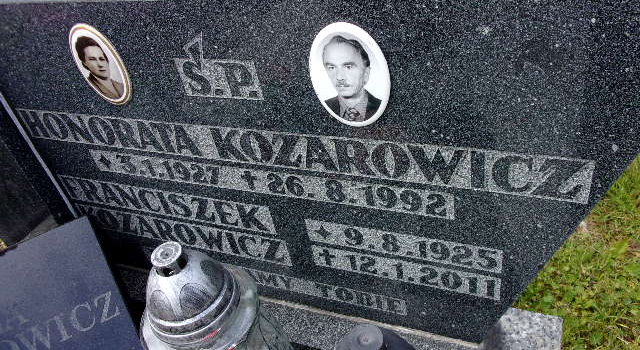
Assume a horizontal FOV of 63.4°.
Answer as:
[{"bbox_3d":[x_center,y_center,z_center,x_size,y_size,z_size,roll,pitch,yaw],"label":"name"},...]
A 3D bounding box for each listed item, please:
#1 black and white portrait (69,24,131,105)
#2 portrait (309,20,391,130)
[{"bbox_3d":[-0.283,-0.136,0.660,0.080,0.115,0.011,7,39,22],"label":"black and white portrait"},{"bbox_3d":[0.029,-0.098,0.536,0.088,0.120,0.011,7,39,22],"label":"portrait"}]

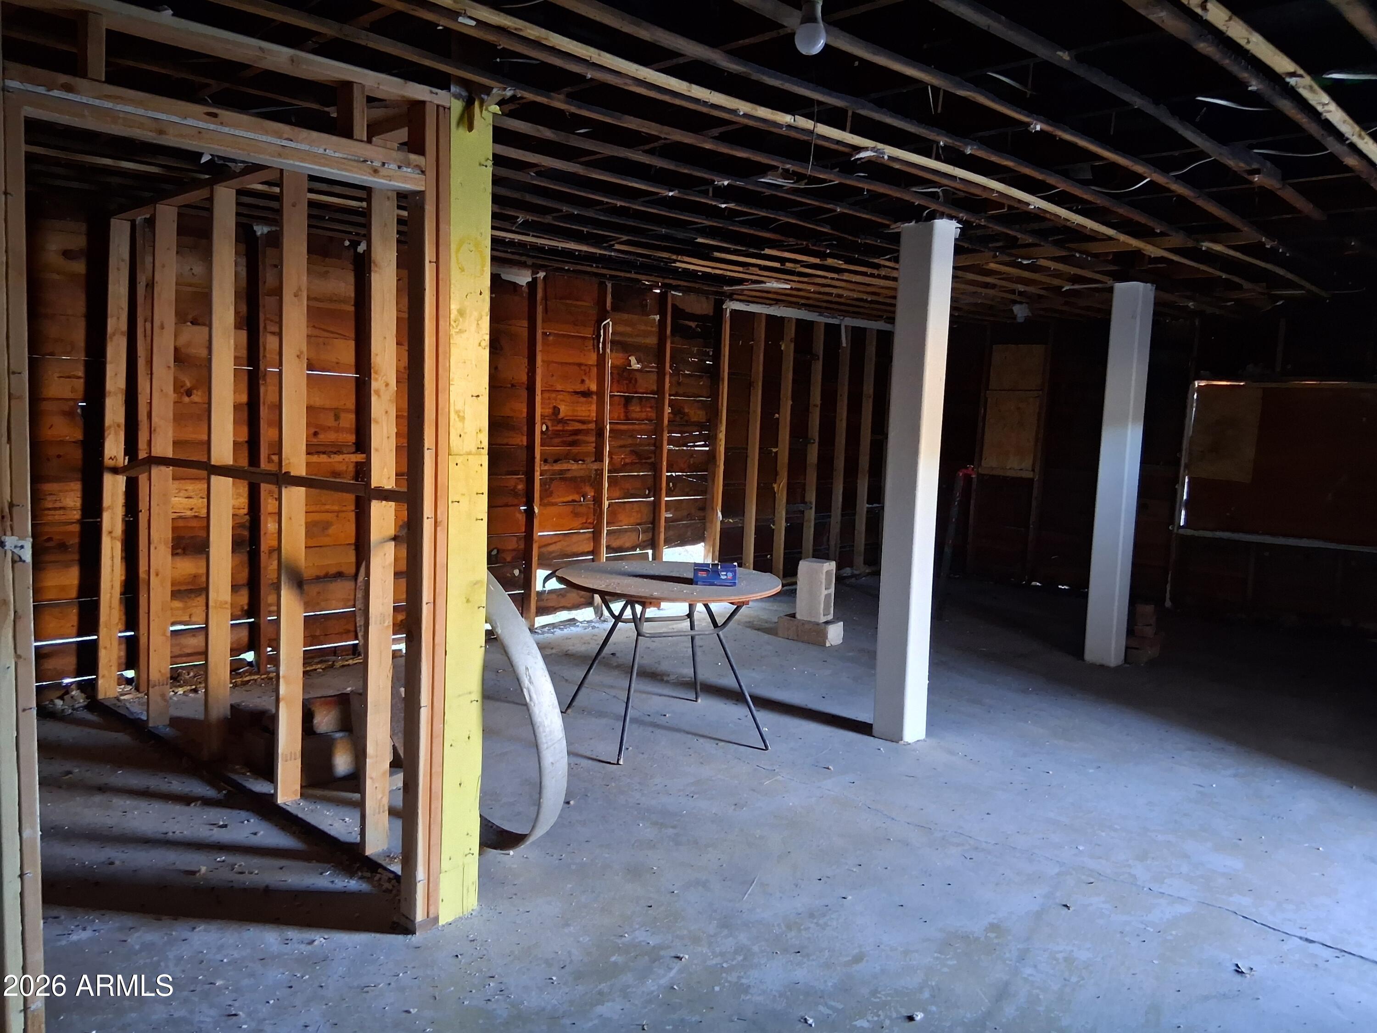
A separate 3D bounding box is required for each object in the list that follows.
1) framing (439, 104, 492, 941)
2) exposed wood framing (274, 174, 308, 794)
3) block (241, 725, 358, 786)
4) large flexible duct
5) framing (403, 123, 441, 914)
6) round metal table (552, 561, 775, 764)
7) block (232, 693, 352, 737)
[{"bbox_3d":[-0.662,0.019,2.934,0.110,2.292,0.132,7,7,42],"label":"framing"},{"bbox_3d":[-1.409,-0.087,3.665,0.039,2.228,0.089,7,7,42],"label":"exposed wood framing"},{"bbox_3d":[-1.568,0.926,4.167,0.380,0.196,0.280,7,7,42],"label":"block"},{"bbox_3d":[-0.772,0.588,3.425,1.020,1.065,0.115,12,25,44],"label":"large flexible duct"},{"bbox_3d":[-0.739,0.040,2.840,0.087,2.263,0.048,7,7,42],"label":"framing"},{"bbox_3d":[-0.100,0.645,4.865,1.040,0.730,1.040,2,5,0],"label":"round metal table"},{"bbox_3d":[-1.555,0.767,4.070,0.270,0.148,0.340,7,7,42],"label":"block"}]

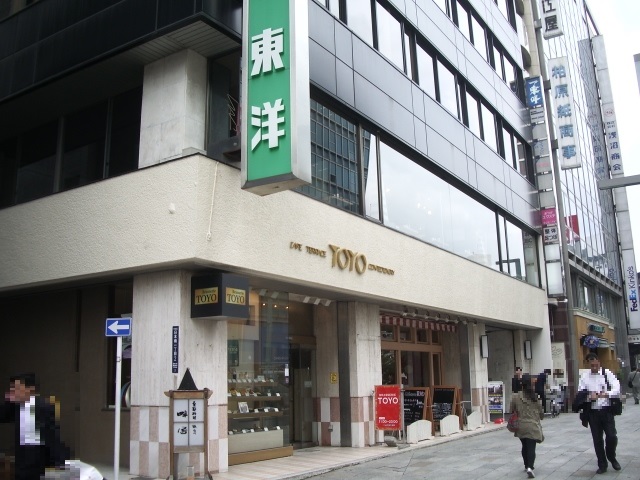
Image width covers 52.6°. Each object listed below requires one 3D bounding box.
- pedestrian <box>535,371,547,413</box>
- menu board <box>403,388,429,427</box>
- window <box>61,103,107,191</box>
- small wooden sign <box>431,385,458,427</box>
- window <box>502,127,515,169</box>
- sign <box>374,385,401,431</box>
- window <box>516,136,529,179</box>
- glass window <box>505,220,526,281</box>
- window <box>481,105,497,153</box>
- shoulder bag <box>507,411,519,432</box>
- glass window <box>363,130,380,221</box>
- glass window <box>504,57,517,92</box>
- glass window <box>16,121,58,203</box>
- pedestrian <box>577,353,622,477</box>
[{"bbox_3d":[8.557,5.880,25.000,0.400,1.660,0.500,0,-12,-8],"label":"pedestrian"},{"bbox_3d":[2.370,4.270,16.144,0.700,1.220,0.500,-9,-15,32],"label":"menu board"},{"bbox_3d":[-4.930,-1.942,13.494,1.393,1.736,0.080,-9,-15,32],"label":"window"},{"bbox_3d":[3.320,4.439,17.069,0.610,1.150,0.520,-11,-16,36],"label":"small wooden sign"},{"bbox_3d":[7.384,-3.630,25.349,0.080,1.413,0.938,-10,-15,32],"label":"window"},{"bbox_3d":[1.538,3.812,14.700,0.620,1.000,0.060,-9,-15,32],"label":"sign"},{"bbox_3d":[7.853,-3.223,25.276,0.100,1.387,1.367,-9,-15,32],"label":"window"},{"bbox_3d":[6.980,0.442,22.924,0.100,1.968,2.091,-9,-15,32],"label":"glass window"},{"bbox_3d":[5.815,-3.831,22.197,0.100,1.387,1.356,-9,-15,32],"label":"window"},{"bbox_3d":[2.848,2.665,9.500,0.160,0.320,0.320,-7,-14,24],"label":"shoulder bag"},{"bbox_3d":[1.191,-1.499,14.972,0.080,2.140,0.714,-10,-15,32],"label":"glass window"},{"bbox_3d":[8.001,-6.918,27.201,0.080,1.308,1.356,-10,-15,32],"label":"glass window"},{"bbox_3d":[-6.263,-1.693,14.323,1.379,1.715,0.080,-9,-15,32],"label":"glass window"},{"bbox_3d":[4.103,2.553,9.550,0.620,1.720,0.440,-6,-13,19],"label":"pedestrian"}]

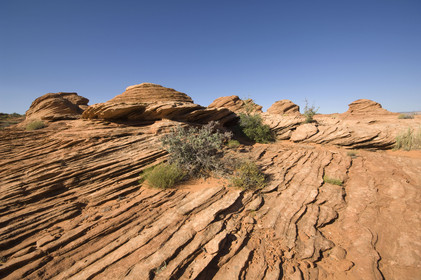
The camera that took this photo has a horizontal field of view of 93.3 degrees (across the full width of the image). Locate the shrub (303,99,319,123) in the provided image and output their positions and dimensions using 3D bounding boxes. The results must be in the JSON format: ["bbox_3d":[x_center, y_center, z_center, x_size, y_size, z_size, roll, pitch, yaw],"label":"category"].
[{"bbox_3d":[5.779,-1.702,11.500,0.735,1.372,0.850,0,7,0],"label":"shrub"}]

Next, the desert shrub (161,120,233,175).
[{"bbox_3d":[-0.354,0.188,4.900,1.675,1.330,1.400,0,7,0],"label":"desert shrub"}]

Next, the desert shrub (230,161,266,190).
[{"bbox_3d":[0.756,0.705,4.000,0.696,0.554,0.650,0,7,0],"label":"desert shrub"}]

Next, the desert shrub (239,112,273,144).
[{"bbox_3d":[2.127,-0.601,9.500,1.539,1.415,1.500,0,7,0],"label":"desert shrub"}]

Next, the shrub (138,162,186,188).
[{"bbox_3d":[-0.983,0.711,4.050,0.890,0.451,0.750,0,7,0],"label":"shrub"}]

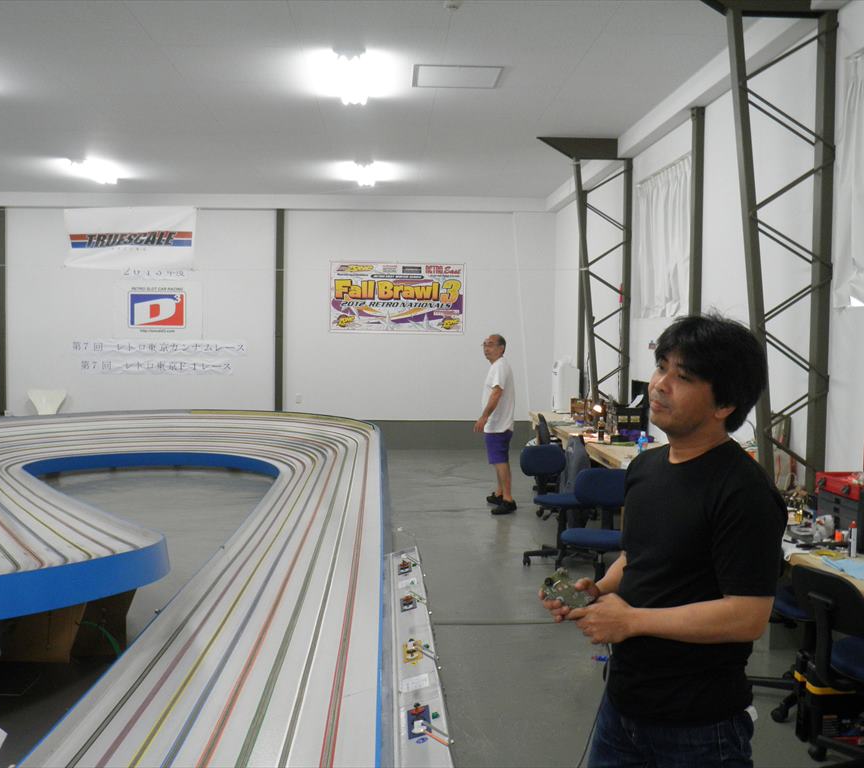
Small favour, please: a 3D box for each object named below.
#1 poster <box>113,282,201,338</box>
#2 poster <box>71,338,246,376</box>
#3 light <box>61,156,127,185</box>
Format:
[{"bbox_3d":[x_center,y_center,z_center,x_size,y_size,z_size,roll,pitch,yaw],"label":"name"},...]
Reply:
[{"bbox_3d":[-3.657,-0.975,13.361,1.173,0.744,0.012,0,3,-3],"label":"poster"},{"bbox_3d":[-3.639,-0.353,13.393,2.318,0.506,0.015,0,3,-3],"label":"poster"},{"bbox_3d":[-3.717,-2.314,10.995,0.240,0.130,1.280,0,3,-3],"label":"light"}]

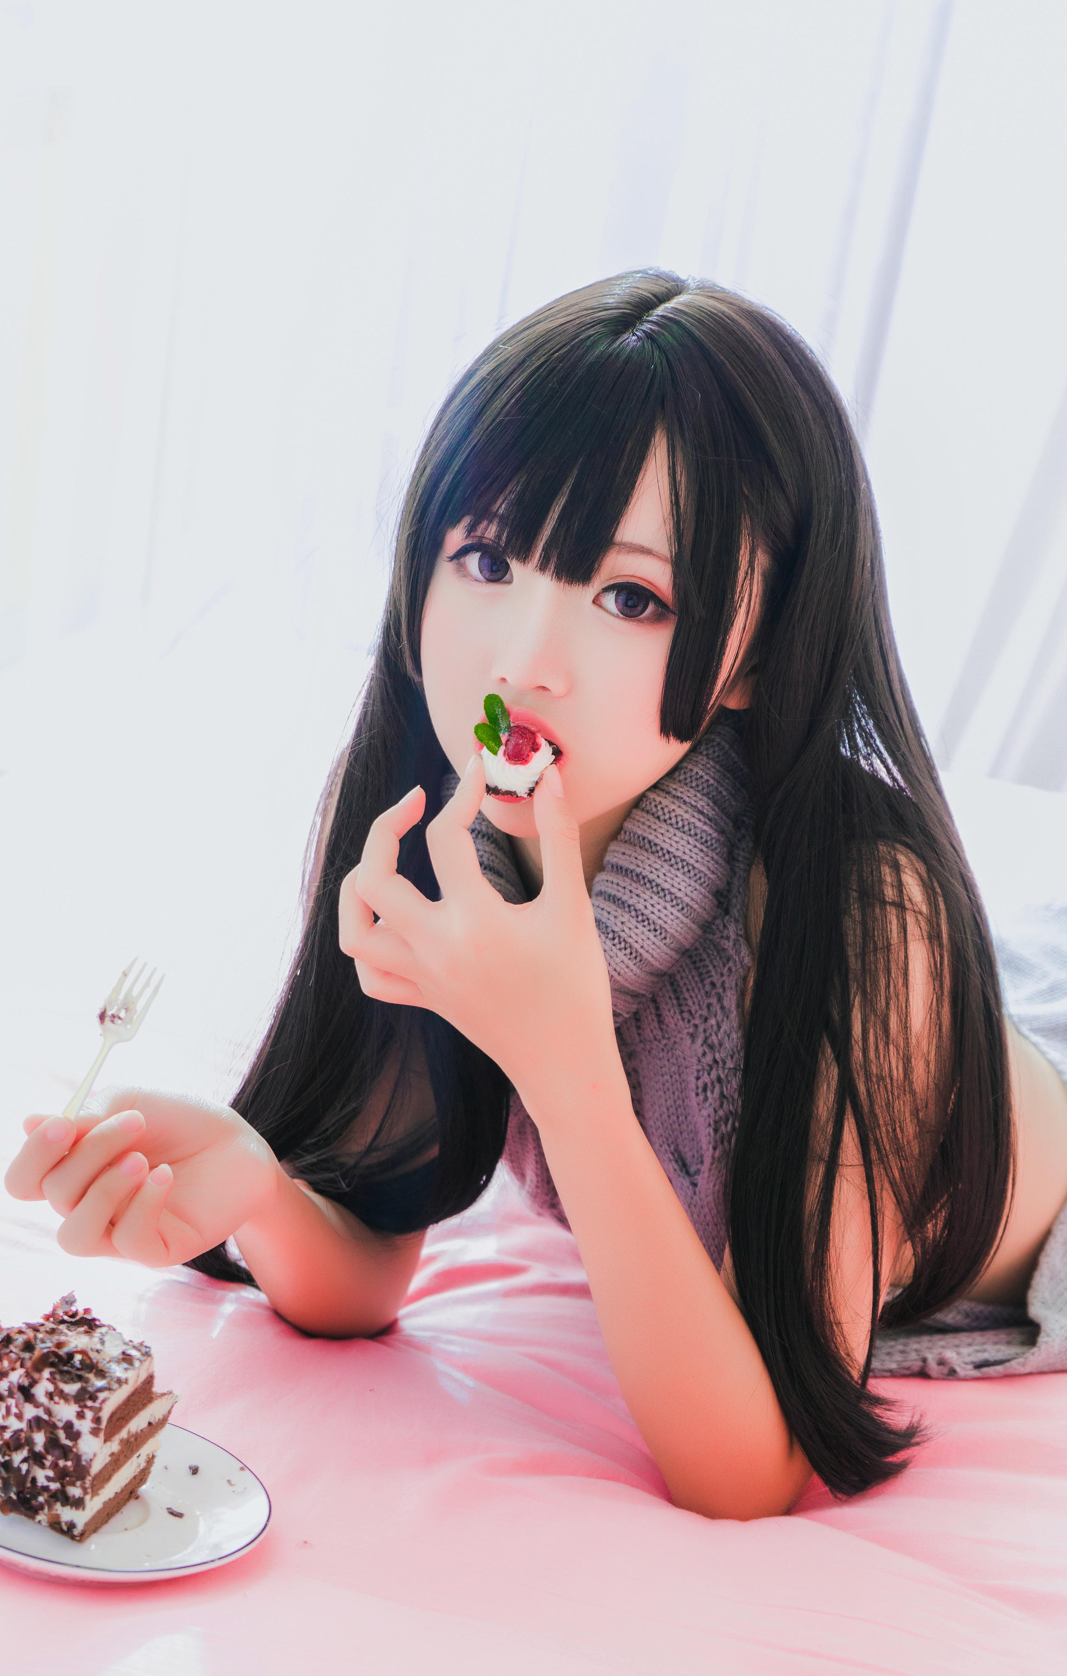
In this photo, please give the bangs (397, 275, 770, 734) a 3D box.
[{"bbox_3d":[0.023,-0.152,1.465,0.150,0.195,0.130,17,7,15],"label":"bangs"}]

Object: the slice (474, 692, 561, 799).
[{"bbox_3d":[-0.007,-0.040,1.415,0.036,0.034,0.033,2,42,6],"label":"slice"}]

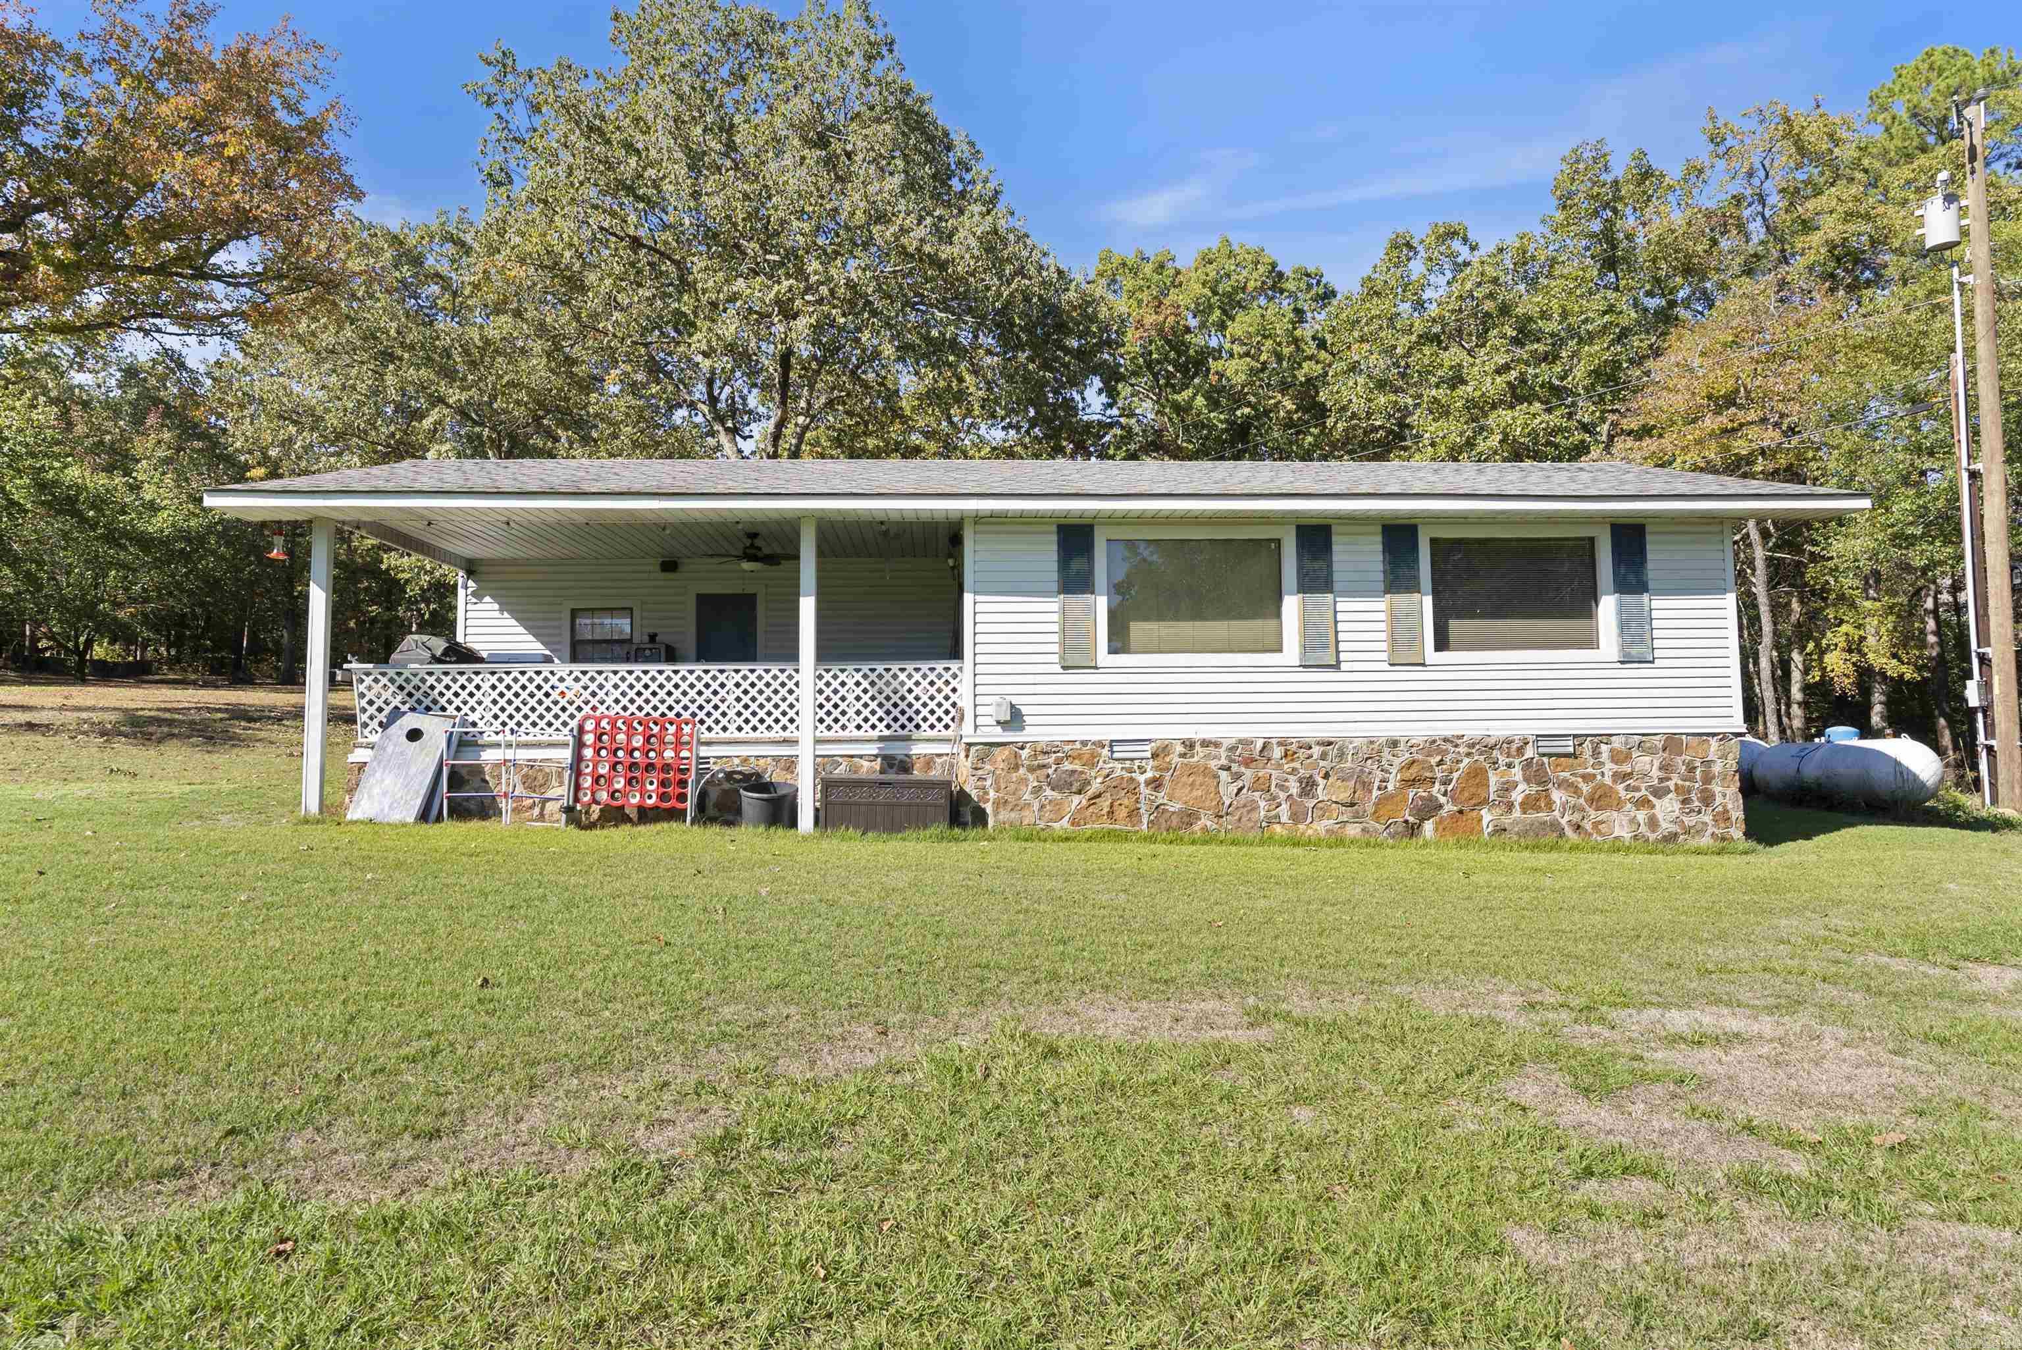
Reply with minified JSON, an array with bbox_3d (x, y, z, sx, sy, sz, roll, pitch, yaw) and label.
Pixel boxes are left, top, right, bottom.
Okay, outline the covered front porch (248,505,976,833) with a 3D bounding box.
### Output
[{"bbox_3d":[-3.809,0.062,12.717,6.681,3.244,3.427,0,-4,-4],"label":"covered front porch"}]

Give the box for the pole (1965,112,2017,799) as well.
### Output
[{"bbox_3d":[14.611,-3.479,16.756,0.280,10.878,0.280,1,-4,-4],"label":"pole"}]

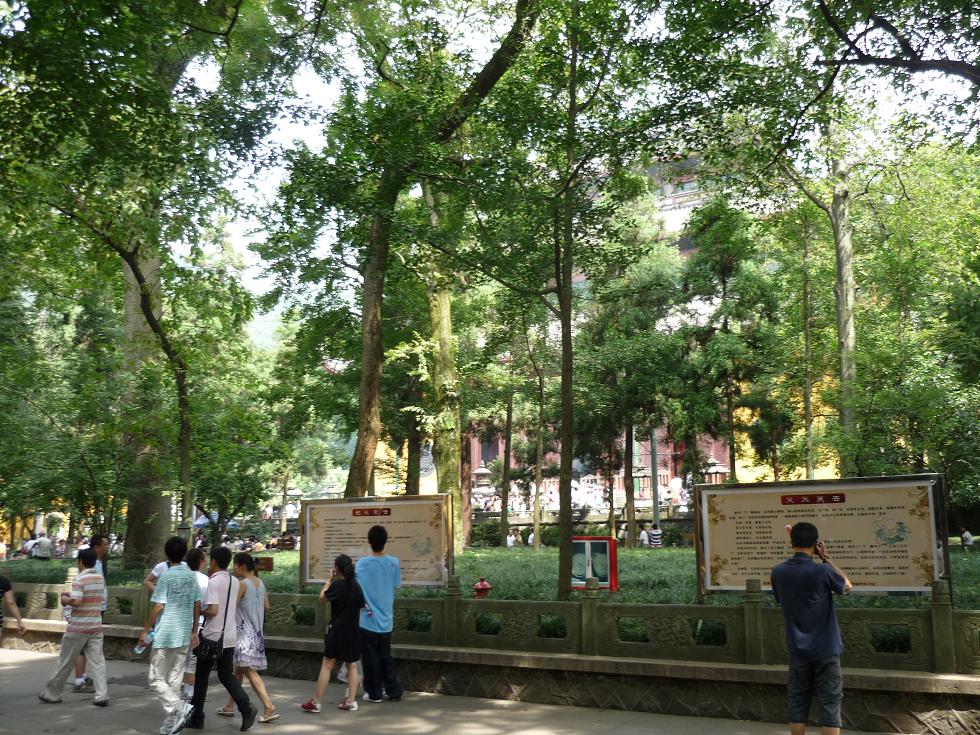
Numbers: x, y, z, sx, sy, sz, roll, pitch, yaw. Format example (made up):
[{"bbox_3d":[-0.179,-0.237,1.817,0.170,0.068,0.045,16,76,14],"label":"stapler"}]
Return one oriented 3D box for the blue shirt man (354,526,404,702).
[{"bbox_3d":[-1.161,2.583,9.940,0.500,1.790,0.360,0,-11,0],"label":"blue shirt man"}]

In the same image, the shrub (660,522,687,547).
[{"bbox_3d":[6.481,5.969,33.000,0.950,0.950,0.900,0,-11,0],"label":"shrub"}]

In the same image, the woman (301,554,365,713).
[{"bbox_3d":[-1.554,2.640,9.390,0.450,1.481,0.480,9,-14,-40],"label":"woman"}]

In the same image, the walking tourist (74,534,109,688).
[{"bbox_3d":[-4.421,2.760,10.564,0.480,1.705,0.470,-3,-11,14],"label":"walking tourist"}]

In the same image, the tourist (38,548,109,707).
[{"bbox_3d":[-4.294,2.685,9.767,0.620,1.557,0.460,-8,-13,36],"label":"tourist"}]

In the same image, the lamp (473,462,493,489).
[{"bbox_3d":[-0.385,6.150,47.692,1.050,2.700,1.050,0,-11,0],"label":"lamp"}]

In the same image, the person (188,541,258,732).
[{"bbox_3d":[-2.521,2.559,8.862,0.620,1.650,0.460,-8,-13,36],"label":"person"}]

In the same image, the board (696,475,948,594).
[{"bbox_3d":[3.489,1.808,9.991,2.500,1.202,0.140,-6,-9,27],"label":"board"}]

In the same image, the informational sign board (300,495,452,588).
[{"bbox_3d":[-1.462,2.178,11.676,2.350,1.087,0.120,-7,-12,31],"label":"informational sign board"}]

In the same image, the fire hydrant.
[{"bbox_3d":[-0.100,3.142,12.330,0.270,0.750,0.270,-6,-12,27],"label":"fire hydrant"}]

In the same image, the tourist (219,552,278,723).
[{"bbox_3d":[-2.277,2.539,8.935,0.520,1.519,0.420,-10,-14,42],"label":"tourist"}]

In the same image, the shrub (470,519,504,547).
[{"bbox_3d":[-0.140,6.687,37.410,1.600,1.250,1.400,0,-11,0],"label":"shrub"}]

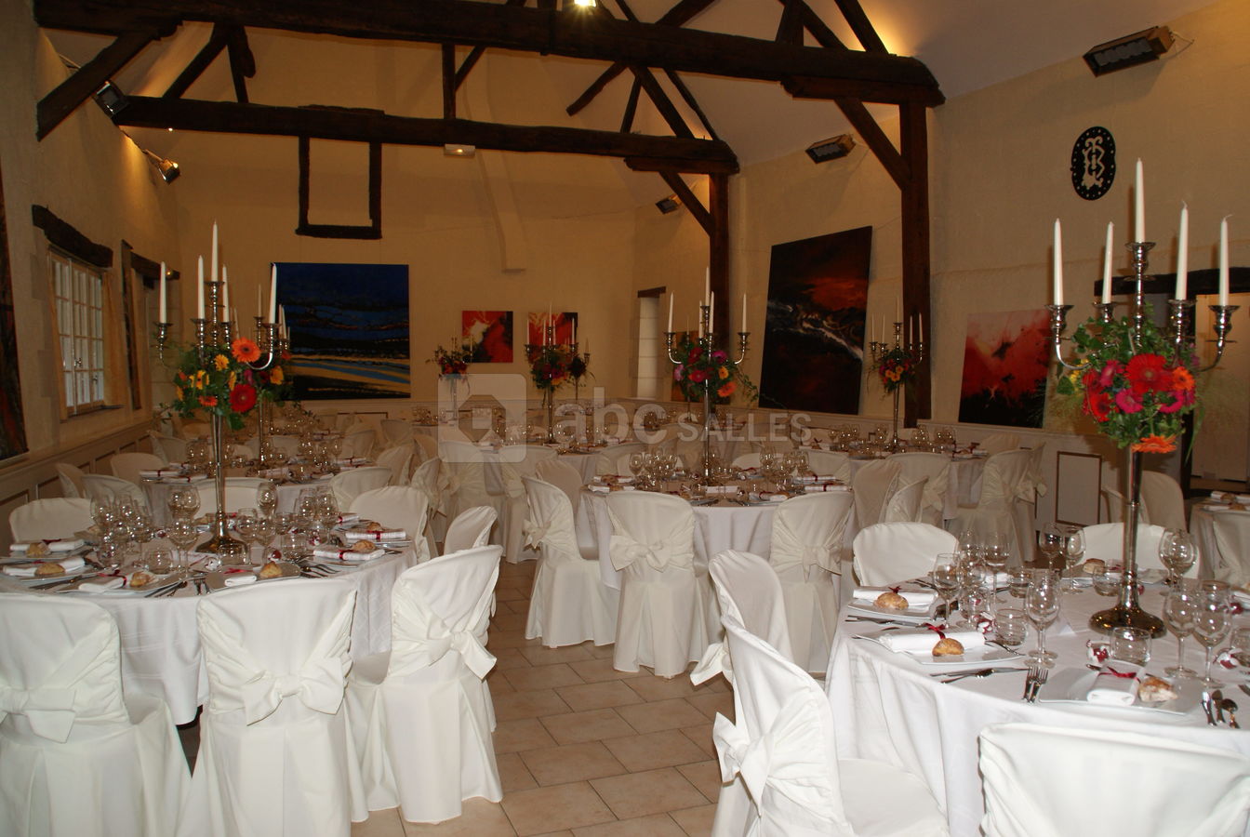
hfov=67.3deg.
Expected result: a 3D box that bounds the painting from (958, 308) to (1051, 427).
[{"bbox_3d":[3.359,-0.435,8.316,0.040,0.992,0.998,4,1,-21],"label":"painting"}]

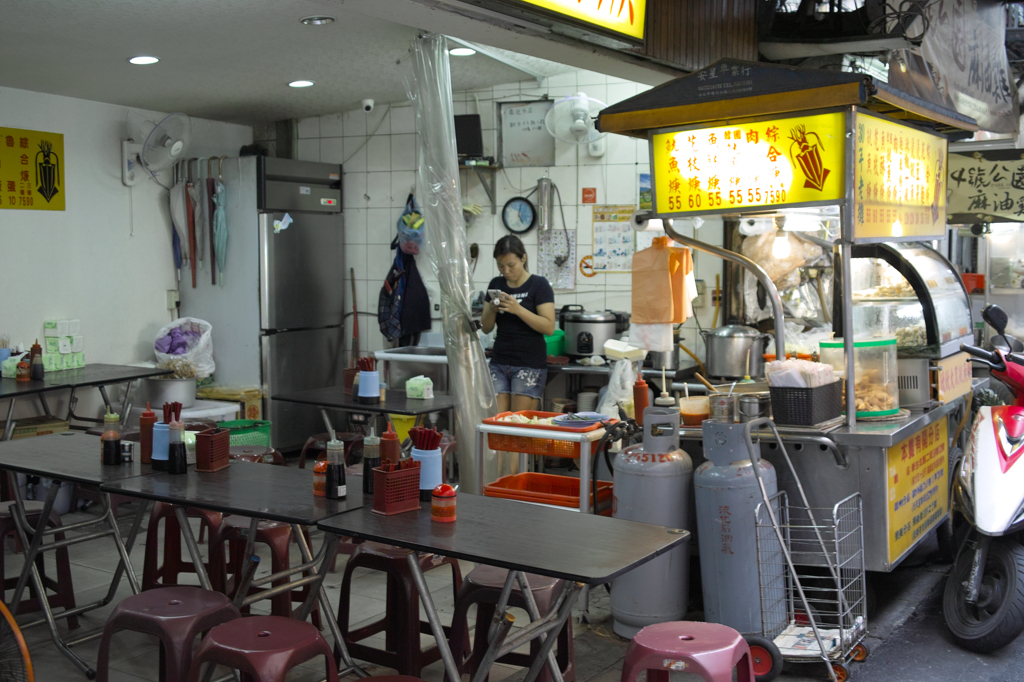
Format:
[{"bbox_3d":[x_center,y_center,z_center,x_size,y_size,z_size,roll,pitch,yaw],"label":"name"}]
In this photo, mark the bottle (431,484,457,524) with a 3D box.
[{"bbox_3d":[-0.194,0.461,3.329,0.071,0.102,0.071,0,5,-3],"label":"bottle"}]

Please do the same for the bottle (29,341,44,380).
[{"bbox_3d":[-2.689,0.108,6.600,0.068,0.220,0.068,0,5,0],"label":"bottle"}]

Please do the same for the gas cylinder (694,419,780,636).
[{"bbox_3d":[0.828,0.721,4.364,0.305,0.885,0.305,-2,6,32],"label":"gas cylinder"}]

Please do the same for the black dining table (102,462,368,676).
[{"bbox_3d":[-0.844,0.871,4.014,1.000,0.745,0.600,3,6,33],"label":"black dining table"}]

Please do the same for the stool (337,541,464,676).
[{"bbox_3d":[-0.393,0.963,4.231,0.360,0.455,0.360,4,6,38],"label":"stool"}]

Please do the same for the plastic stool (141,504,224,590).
[{"bbox_3d":[-1.314,0.896,4.850,0.360,0.455,0.360,1,5,10],"label":"plastic stool"}]

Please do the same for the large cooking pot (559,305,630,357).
[{"bbox_3d":[0.492,-0.070,7.033,0.410,0.288,0.350,2,5,17],"label":"large cooking pot"}]

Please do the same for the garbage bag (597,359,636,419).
[{"bbox_3d":[0.493,0.224,5.500,0.200,0.300,0.170,1,5,15],"label":"garbage bag"}]

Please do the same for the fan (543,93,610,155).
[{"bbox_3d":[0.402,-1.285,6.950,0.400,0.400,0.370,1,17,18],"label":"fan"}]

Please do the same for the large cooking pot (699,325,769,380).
[{"bbox_3d":[1.228,0.050,6.389,0.390,0.270,0.335,1,5,10],"label":"large cooking pot"}]

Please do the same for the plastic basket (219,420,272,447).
[{"bbox_3d":[-1.560,0.590,6.777,0.350,0.190,0.270,1,5,11],"label":"plastic basket"}]

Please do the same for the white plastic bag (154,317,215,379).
[{"bbox_3d":[-2.102,0.042,7.482,0.370,0.390,0.310,-1,5,-9],"label":"white plastic bag"}]

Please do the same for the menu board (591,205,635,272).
[{"bbox_3d":[0.642,-0.638,7.323,0.295,0.415,0.010,3,5,27],"label":"menu board"}]

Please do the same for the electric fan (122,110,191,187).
[{"bbox_3d":[-2.273,-1.214,7.408,0.400,0.457,0.400,3,5,25],"label":"electric fan"}]

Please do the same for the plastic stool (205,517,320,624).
[{"bbox_3d":[-0.953,0.917,4.462,0.360,0.465,0.360,2,5,20],"label":"plastic stool"}]

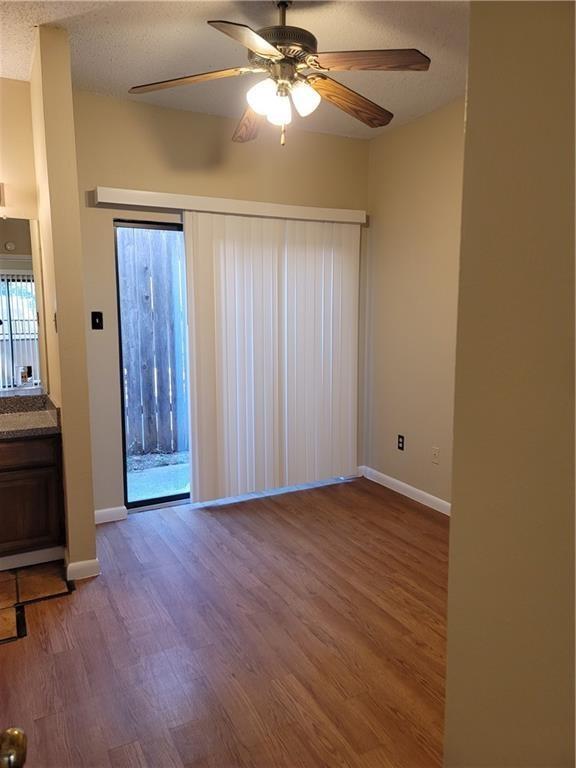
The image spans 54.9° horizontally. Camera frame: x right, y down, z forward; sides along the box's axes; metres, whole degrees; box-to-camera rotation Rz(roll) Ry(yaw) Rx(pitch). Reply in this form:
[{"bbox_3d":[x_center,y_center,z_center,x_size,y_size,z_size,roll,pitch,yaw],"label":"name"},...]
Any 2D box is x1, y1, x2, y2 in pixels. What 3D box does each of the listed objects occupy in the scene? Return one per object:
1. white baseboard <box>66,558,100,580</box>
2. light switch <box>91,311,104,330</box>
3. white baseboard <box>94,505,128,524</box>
[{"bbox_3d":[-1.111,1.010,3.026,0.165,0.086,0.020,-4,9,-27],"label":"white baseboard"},{"bbox_3d":[-1.245,-0.412,3.636,0.071,0.115,0.014,-4,9,-27],"label":"light switch"},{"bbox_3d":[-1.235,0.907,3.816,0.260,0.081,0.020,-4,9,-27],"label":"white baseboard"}]

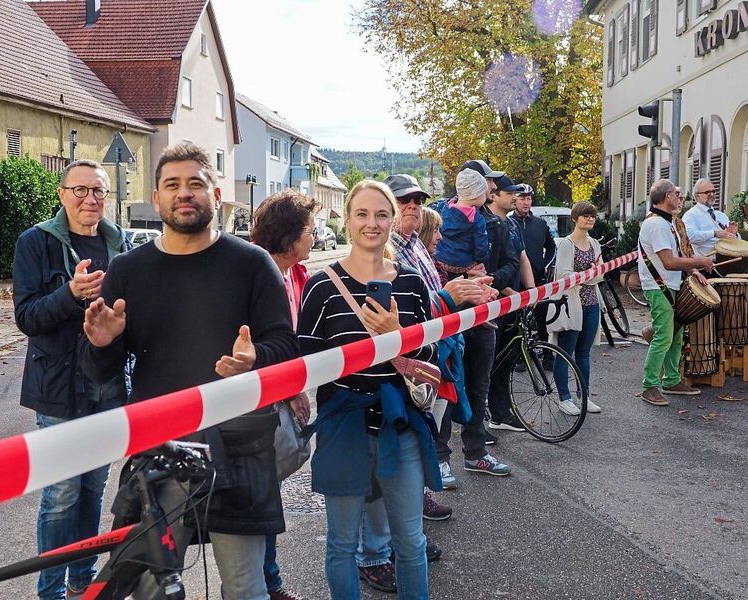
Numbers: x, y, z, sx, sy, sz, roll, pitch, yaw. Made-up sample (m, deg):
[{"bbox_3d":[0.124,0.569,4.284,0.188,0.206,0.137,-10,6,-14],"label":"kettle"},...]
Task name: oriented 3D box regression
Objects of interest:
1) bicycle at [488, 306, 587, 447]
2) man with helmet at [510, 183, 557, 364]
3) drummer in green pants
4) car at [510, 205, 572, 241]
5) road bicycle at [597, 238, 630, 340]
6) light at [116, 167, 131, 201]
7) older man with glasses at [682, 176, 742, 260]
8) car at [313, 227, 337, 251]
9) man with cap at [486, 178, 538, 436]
[{"bbox_3d":[0.797,0.410,6.430,0.450,1.000,1.680,-4,7,-40],"label":"bicycle"},{"bbox_3d":[1.517,-0.208,8.850,0.600,1.800,0.420,-1,5,-9],"label":"man with helmet"},{"bbox_3d":[2.430,-0.078,7.450,0.600,1.790,0.550,2,5,20],"label":"drummer in green pants"},{"bbox_3d":[4.174,-1.386,22.500,1.800,1.720,4.400,1,5,10],"label":"car"},{"bbox_3d":[2.880,-0.049,10.900,0.580,1.120,1.750,3,6,27],"label":"road bicycle"},{"bbox_3d":[-6.605,-3.088,24.500,0.320,0.920,0.300,-1,5,-12],"label":"light"},{"bbox_3d":[3.094,-0.196,8.500,0.580,1.780,0.500,-2,6,-25],"label":"older man with glasses"},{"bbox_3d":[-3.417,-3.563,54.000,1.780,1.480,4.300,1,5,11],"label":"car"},{"bbox_3d":[0.930,0.030,6.300,0.450,1.780,0.550,5,7,44],"label":"man with cap"}]

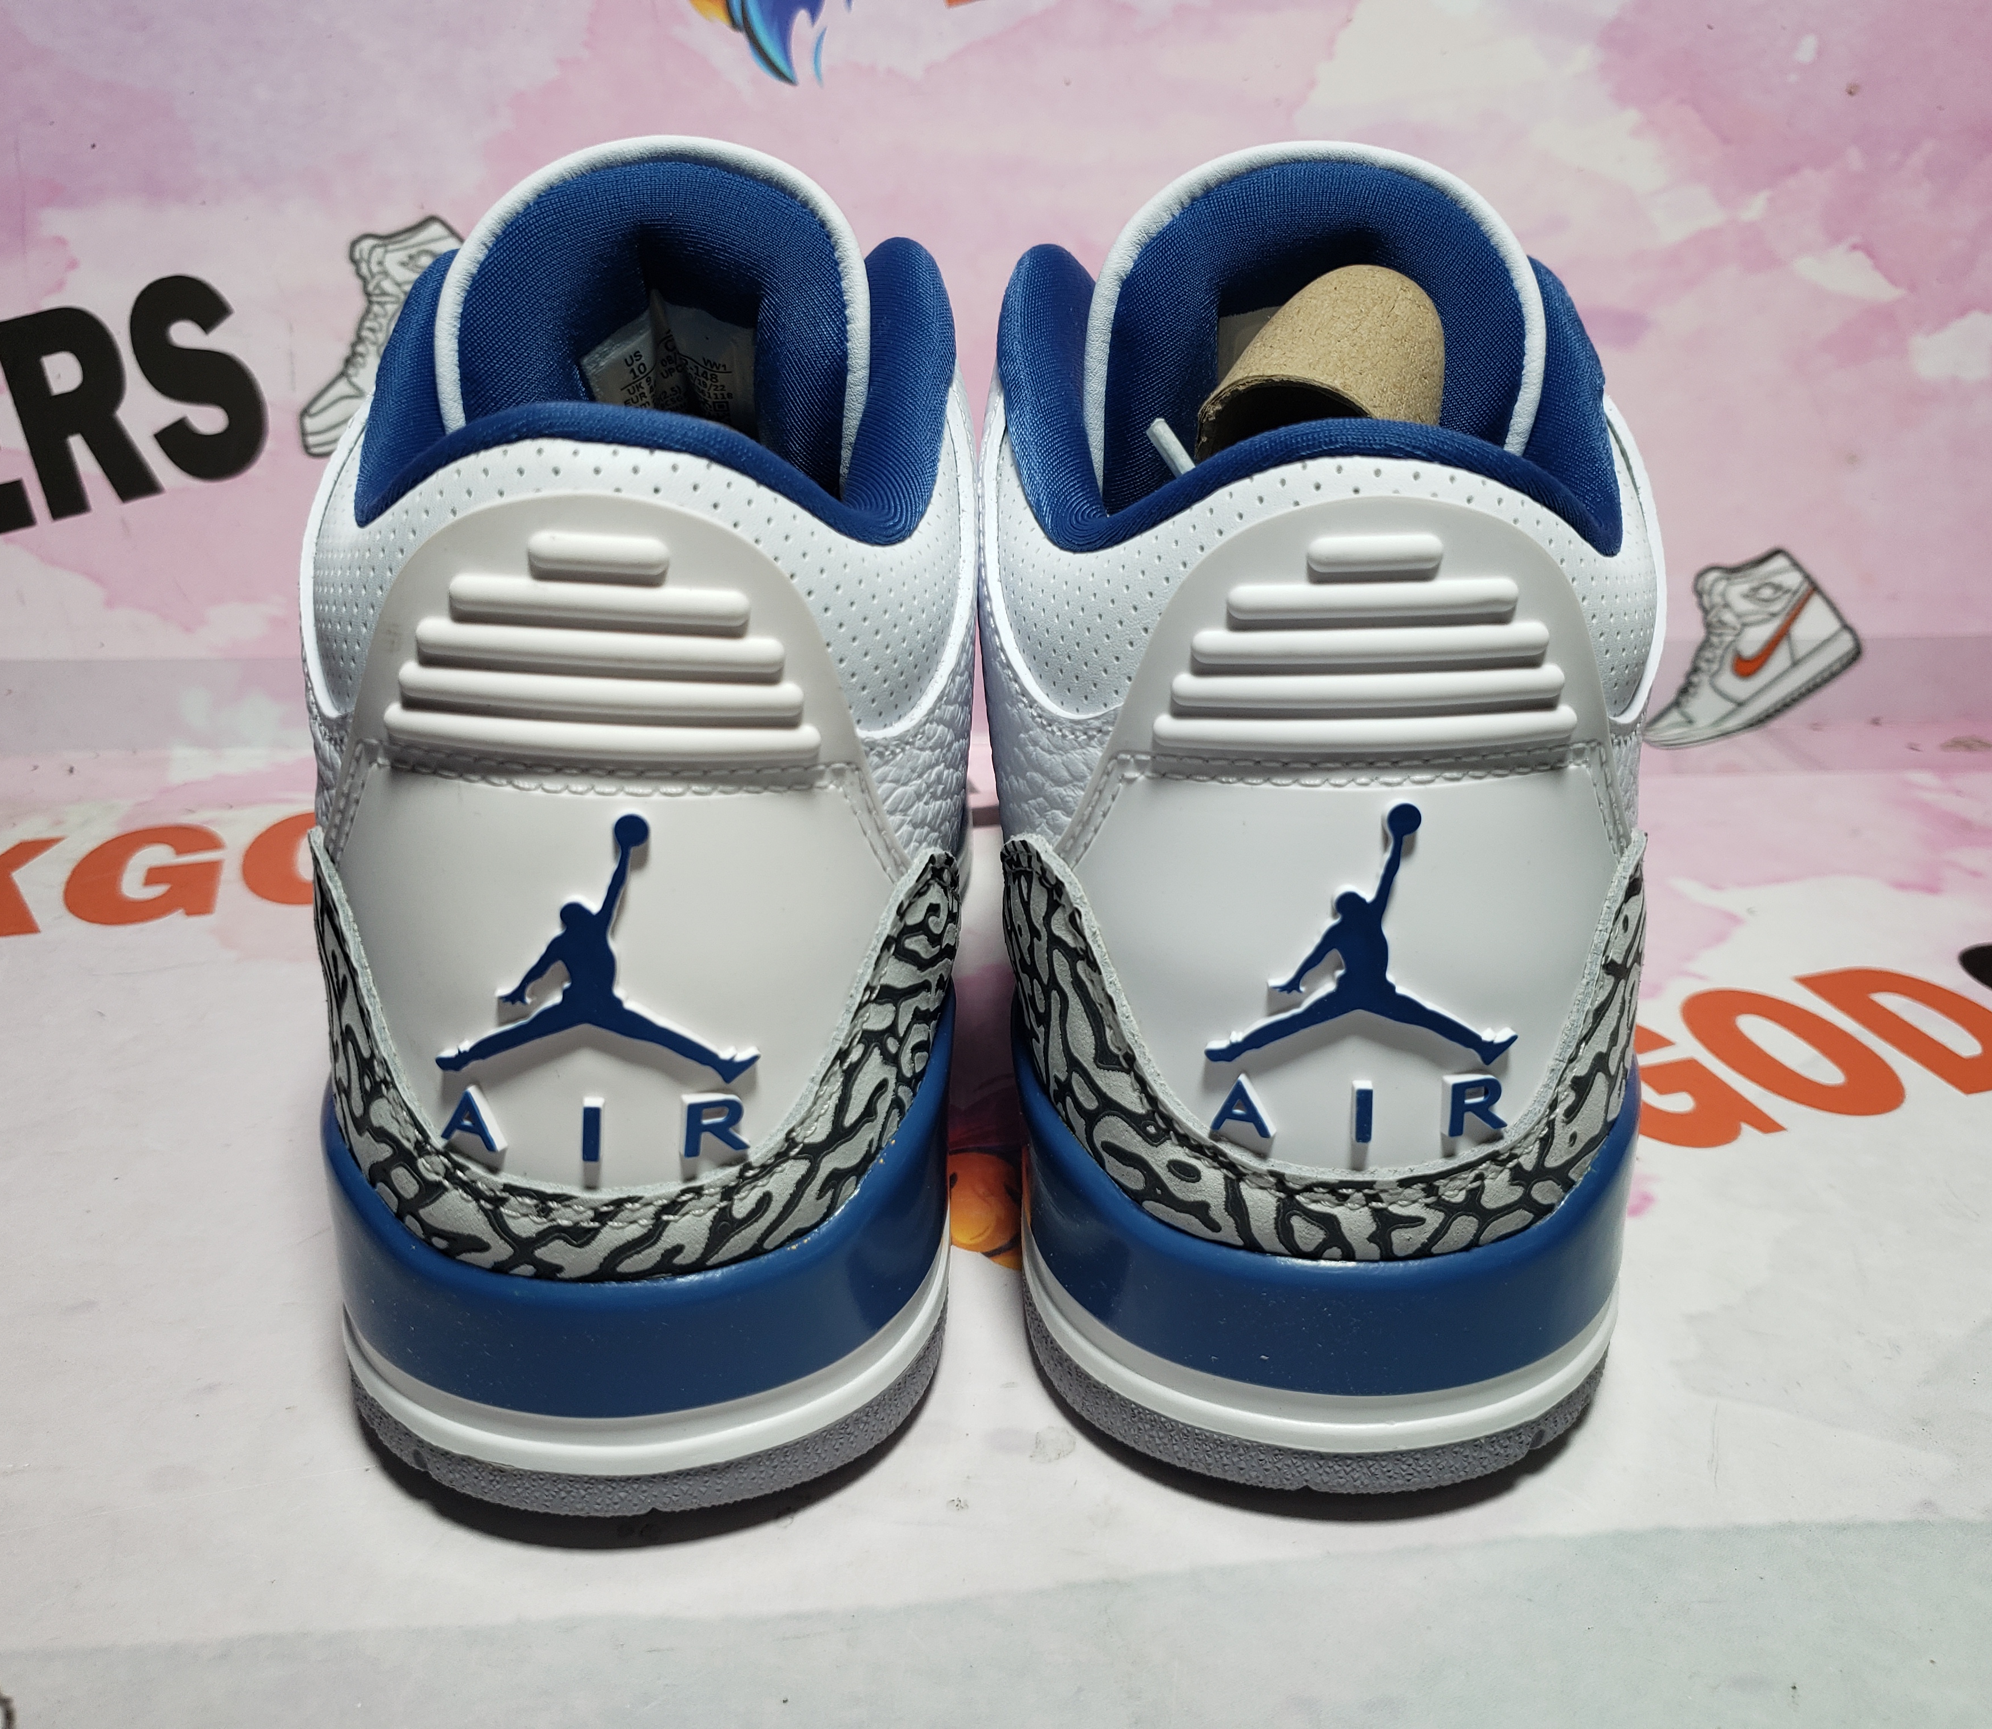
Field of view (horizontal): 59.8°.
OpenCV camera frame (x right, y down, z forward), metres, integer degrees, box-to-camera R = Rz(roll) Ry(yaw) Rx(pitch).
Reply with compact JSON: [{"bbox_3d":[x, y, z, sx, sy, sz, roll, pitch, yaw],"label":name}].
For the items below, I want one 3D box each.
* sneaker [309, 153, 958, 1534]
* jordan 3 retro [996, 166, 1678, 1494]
[{"bbox_3d":[-0.060,-0.049,0.327,0.113,0.160,0.300,-1,23,-5],"label":"sneaker"},{"bbox_3d":[0.057,-0.050,0.330,0.113,0.160,0.300,2,23,5],"label":"jordan 3 retro"}]

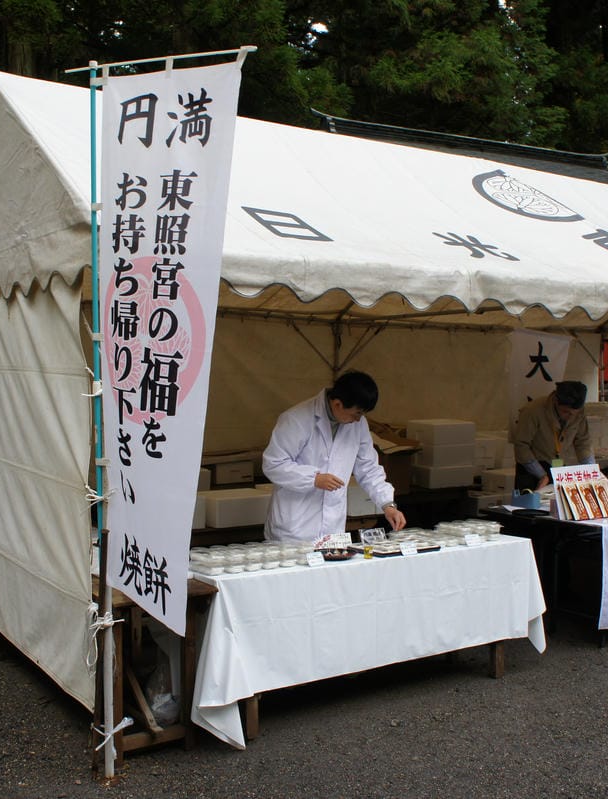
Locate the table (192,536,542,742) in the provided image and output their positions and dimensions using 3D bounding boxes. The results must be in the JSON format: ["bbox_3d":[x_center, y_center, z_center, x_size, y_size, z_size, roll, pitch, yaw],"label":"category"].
[{"bbox_3d":[0.329,1.102,4.545,1.860,0.710,0.530,-2,3,-29],"label":"table"}]

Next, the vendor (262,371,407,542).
[{"bbox_3d":[0.127,0.649,4.810,0.660,1.600,0.540,-2,3,-30],"label":"vendor"}]

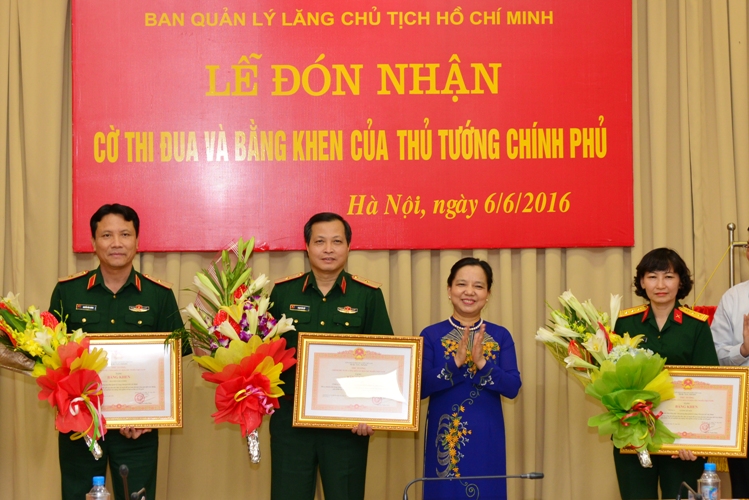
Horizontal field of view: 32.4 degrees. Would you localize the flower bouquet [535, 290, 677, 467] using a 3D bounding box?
[{"bbox_3d":[0.967,0.514,5.200,0.460,0.790,0.320,-24,7,0],"label":"flower bouquet"}]

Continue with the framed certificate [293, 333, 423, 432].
[{"bbox_3d":[-0.062,0.524,5.140,0.500,0.380,0.030,3,-12,3],"label":"framed certificate"}]

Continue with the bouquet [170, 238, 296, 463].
[{"bbox_3d":[-0.548,0.393,5.050,0.480,0.870,0.320,-4,2,3],"label":"bouquet"}]

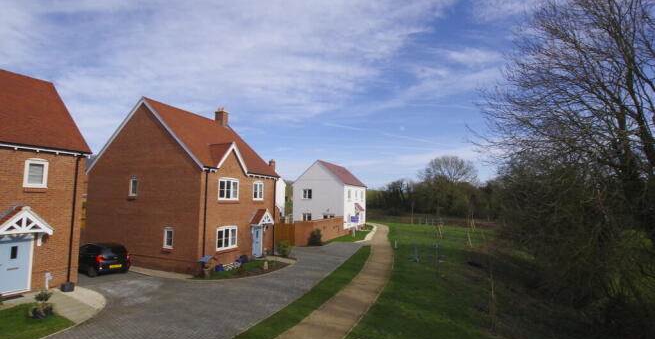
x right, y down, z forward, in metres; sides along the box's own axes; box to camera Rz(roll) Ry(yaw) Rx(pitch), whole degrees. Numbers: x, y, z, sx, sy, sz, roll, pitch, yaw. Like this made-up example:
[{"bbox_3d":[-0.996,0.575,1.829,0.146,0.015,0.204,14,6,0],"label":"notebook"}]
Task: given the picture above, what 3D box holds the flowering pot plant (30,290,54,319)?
[{"bbox_3d":[-8.789,4.082,9.010,0.500,0.800,0.520,-3,-7,23],"label":"flowering pot plant"}]

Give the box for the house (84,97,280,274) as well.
[{"bbox_3d":[-9.311,0.679,19.785,10.210,10.150,7.100,-3,-7,23],"label":"house"}]

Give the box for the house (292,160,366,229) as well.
[{"bbox_3d":[0.796,3.338,37.087,6.730,8.020,9.210,-3,-7,23],"label":"house"}]

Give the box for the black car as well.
[{"bbox_3d":[-12.118,4.570,15.322,3.800,1.460,1.660,-3,-7,28],"label":"black car"}]

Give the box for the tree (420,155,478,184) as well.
[{"bbox_3d":[31.768,3.823,75.021,14.500,15.030,14.000,0,-6,0],"label":"tree"}]

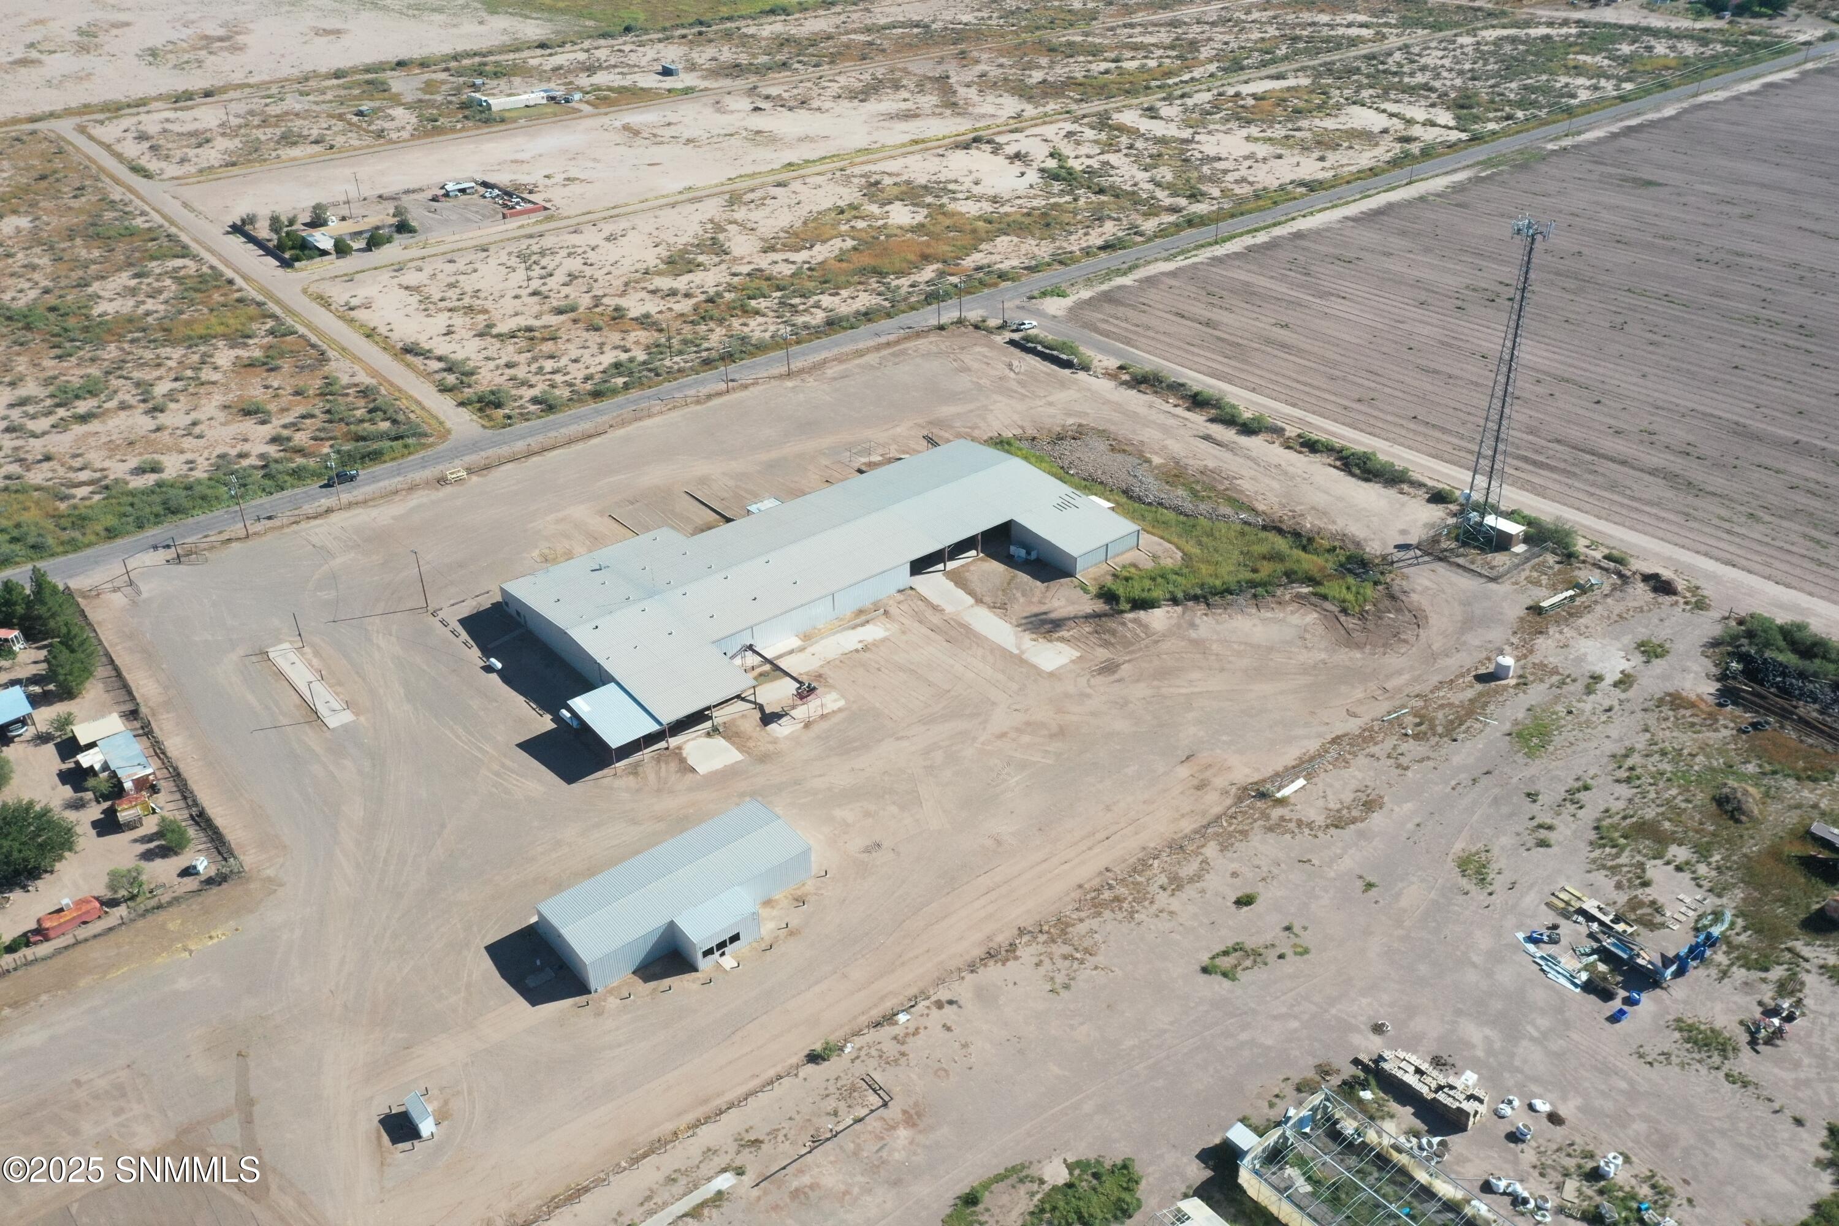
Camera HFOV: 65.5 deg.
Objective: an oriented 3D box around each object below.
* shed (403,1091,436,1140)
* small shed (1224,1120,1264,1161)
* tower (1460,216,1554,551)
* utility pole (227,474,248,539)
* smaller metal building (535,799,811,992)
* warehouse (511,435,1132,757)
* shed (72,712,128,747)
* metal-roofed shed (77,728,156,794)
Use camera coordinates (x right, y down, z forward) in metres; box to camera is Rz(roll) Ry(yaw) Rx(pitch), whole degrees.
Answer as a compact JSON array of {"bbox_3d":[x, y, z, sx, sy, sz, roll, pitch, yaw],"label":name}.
[{"bbox_3d":[-50.122,50.547,143.683,1.450,2.350,3.750,-24,35,-33],"label":"shed"},{"bbox_3d":[30.847,50.853,136.902,2.050,2.300,2.600,-24,35,-33],"label":"small shed"},{"bbox_3d":[96.181,-36.292,234.935,6.600,55.600,6.600,-24,35,-33],"label":"tower"},{"bbox_3d":[-126.829,-19.476,266.599,0.900,12.300,2.600,-24,35,-33],"label":"utility pole"},{"bbox_3d":[-27.201,33.988,169.052,30.500,5.200,17.150,-24,35,-33],"label":"smaller metal building"},{"bbox_3d":[-16.924,-7.918,242.985,101.500,6.600,58.300,-24,35,-33],"label":"warehouse"},{"bbox_3d":[-119.063,17.919,208.291,5.900,2.400,6.400,-24,35,-33],"label":"shed"},{"bbox_3d":[-112.713,21.583,200.826,7.300,2.700,13.300,-24,35,-33],"label":"metal-roofed shed"}]

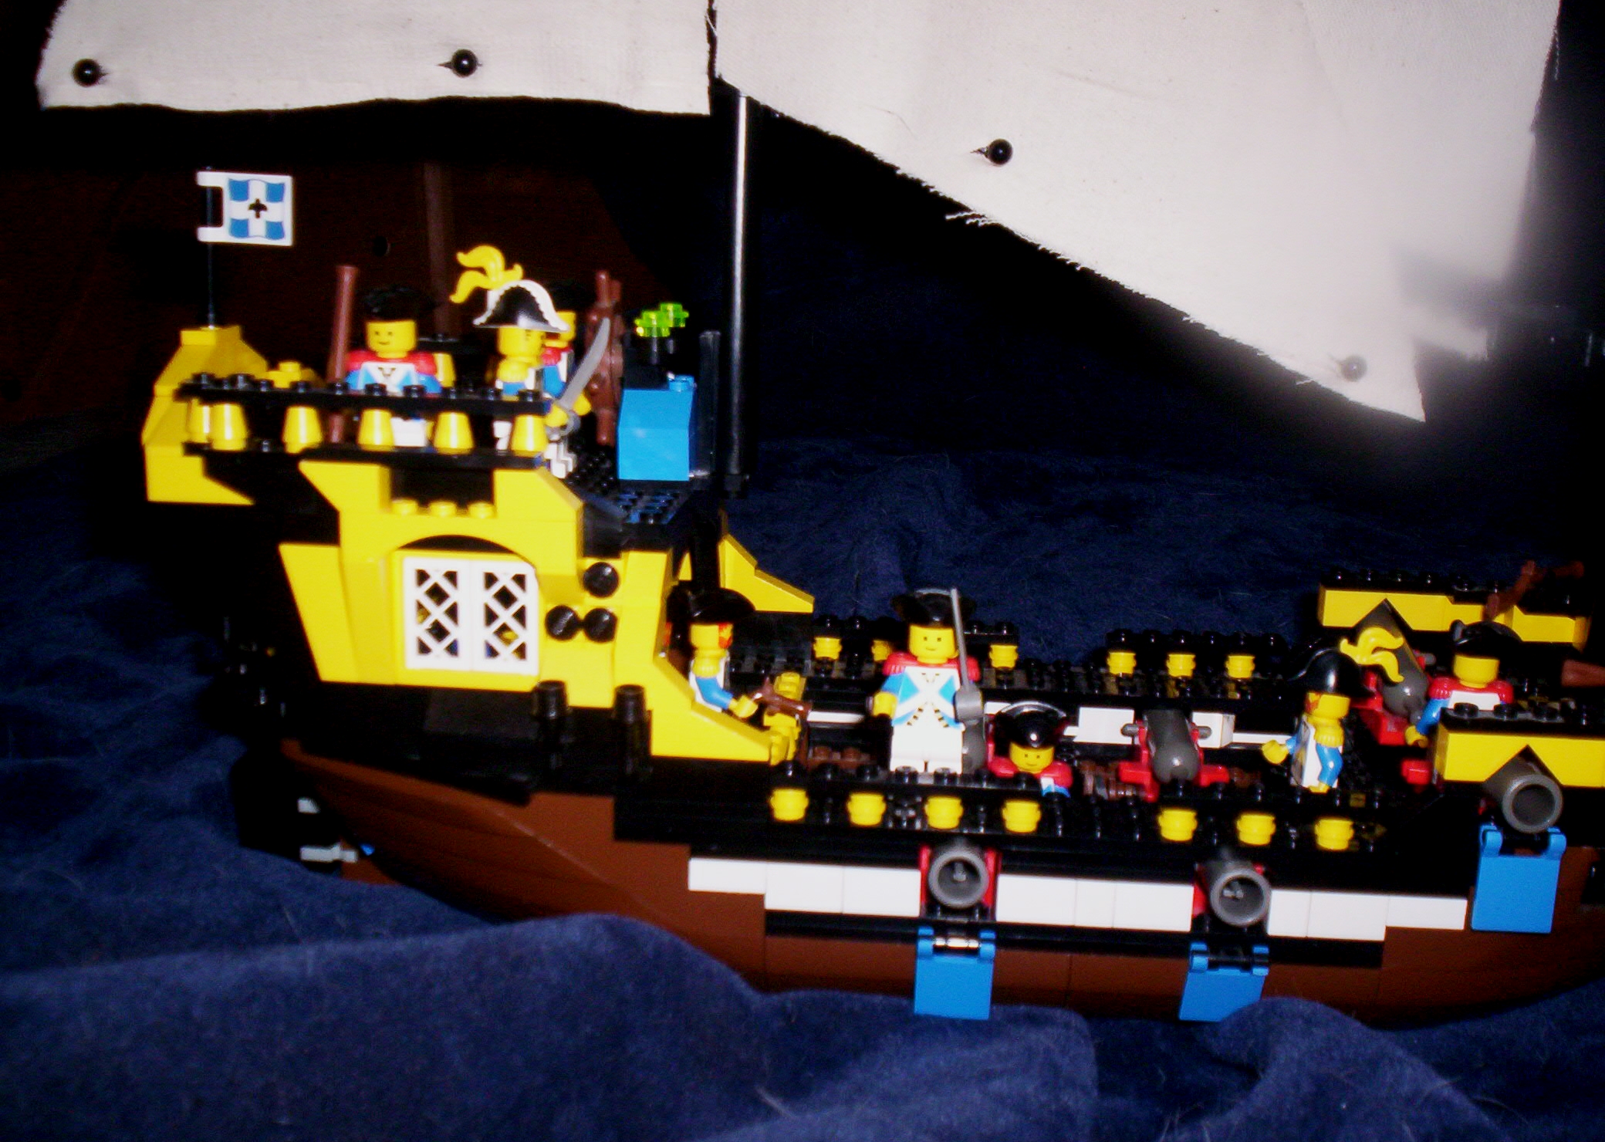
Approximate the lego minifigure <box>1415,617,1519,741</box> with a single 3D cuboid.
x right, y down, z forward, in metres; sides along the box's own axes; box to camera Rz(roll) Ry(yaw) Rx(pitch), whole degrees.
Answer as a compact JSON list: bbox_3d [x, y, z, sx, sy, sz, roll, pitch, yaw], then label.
[{"bbox_3d":[0.158,0.034,0.406,0.024,0.044,0.018,5,14,9],"label":"lego minifigure"}]

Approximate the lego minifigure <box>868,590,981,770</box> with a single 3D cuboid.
[{"bbox_3d":[0.028,0.027,0.381,0.025,0.045,0.018,3,14,1],"label":"lego minifigure"}]

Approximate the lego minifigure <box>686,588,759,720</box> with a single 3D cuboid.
[{"bbox_3d":[-0.022,0.027,0.431,0.019,0.043,0.023,3,14,1],"label":"lego minifigure"}]

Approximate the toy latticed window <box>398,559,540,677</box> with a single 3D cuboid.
[{"bbox_3d":[-0.070,0.009,0.363,0.029,0.025,0.004,3,14,4],"label":"toy latticed window"}]

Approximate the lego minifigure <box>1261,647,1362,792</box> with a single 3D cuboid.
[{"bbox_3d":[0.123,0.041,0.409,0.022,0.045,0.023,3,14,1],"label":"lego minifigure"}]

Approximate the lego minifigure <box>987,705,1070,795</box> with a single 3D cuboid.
[{"bbox_3d":[0.055,0.055,0.409,0.023,0.043,0.018,3,14,4],"label":"lego minifigure"}]

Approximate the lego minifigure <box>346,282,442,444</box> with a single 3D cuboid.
[{"bbox_3d":[-0.088,-0.038,0.365,0.022,0.043,0.018,2,13,-1],"label":"lego minifigure"}]

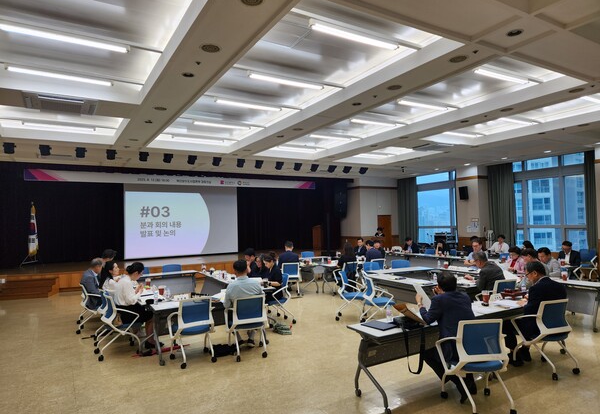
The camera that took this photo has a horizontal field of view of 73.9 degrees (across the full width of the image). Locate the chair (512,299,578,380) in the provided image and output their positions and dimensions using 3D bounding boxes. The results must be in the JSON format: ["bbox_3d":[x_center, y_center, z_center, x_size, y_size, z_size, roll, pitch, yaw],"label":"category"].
[{"bbox_3d":[2.818,1.454,4.580,0.580,0.840,0.580,-1,-3,-17],"label":"chair"}]

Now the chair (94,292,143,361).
[{"bbox_3d":[-2.536,1.623,5.553,0.560,0.830,0.580,1,-3,-35],"label":"chair"}]

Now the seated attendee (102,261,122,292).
[{"bbox_3d":[-2.874,1.494,6.385,0.780,1.220,0.480,0,-3,-34],"label":"seated attendee"}]

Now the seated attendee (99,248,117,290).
[{"bbox_3d":[-3.839,1.525,7.878,0.820,1.340,0.520,0,-3,-31],"label":"seated attendee"}]

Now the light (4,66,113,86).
[{"bbox_3d":[-3.271,-1.793,5.512,1.240,0.080,0.060,0,-3,-31],"label":"light"}]

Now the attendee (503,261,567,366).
[{"bbox_3d":[2.739,1.263,4.706,0.540,1.220,0.780,0,-3,-31],"label":"attendee"}]

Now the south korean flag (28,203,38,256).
[{"bbox_3d":[-9.010,0.772,13.469,0.340,1.830,0.280,0,-3,-31],"label":"south korean flag"}]

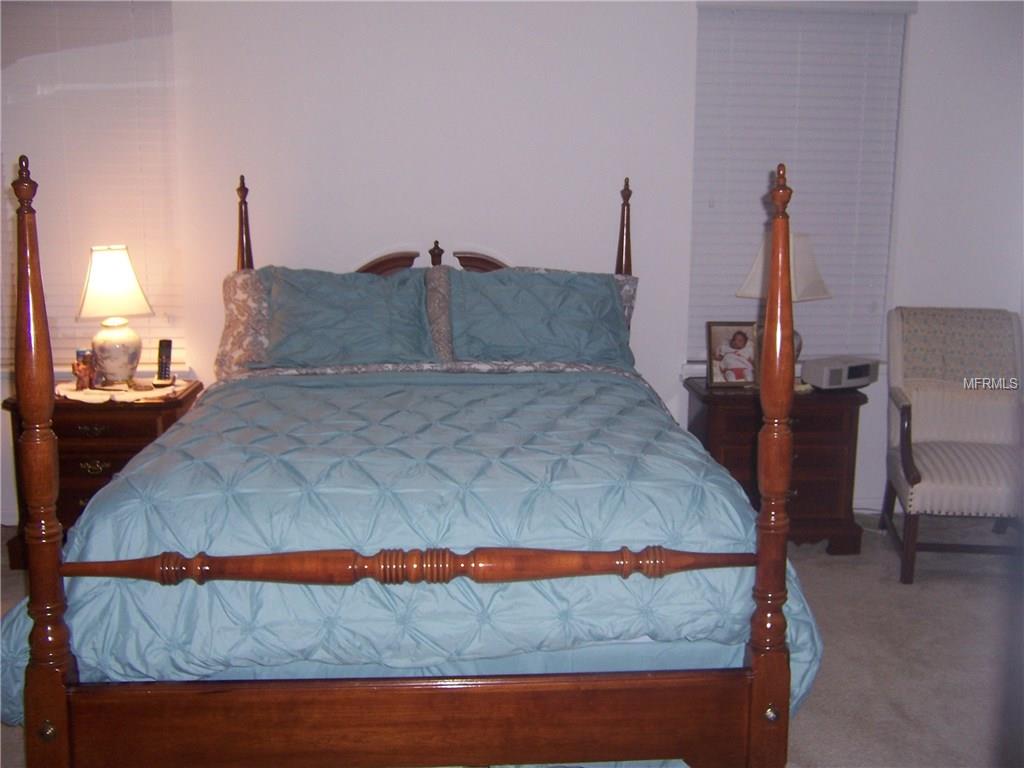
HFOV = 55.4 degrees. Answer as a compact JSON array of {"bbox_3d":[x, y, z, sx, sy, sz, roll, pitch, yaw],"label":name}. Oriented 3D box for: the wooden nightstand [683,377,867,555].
[{"bbox_3d":[1.094,0.340,4.158,0.655,0.655,0.430,0,9,-3],"label":"wooden nightstand"}]

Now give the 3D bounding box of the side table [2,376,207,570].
[{"bbox_3d":[-1.648,0.358,4.003,0.655,0.655,0.430,0,9,-3],"label":"side table"}]

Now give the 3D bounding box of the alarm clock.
[{"bbox_3d":[1.401,-0.046,4.175,0.275,0.100,0.145,-4,10,-22],"label":"alarm clock"}]

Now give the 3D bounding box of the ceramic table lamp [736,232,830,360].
[{"bbox_3d":[1.134,-0.308,4.087,0.275,0.645,0.275,9,13,41],"label":"ceramic table lamp"}]

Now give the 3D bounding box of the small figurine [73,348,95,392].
[{"bbox_3d":[-1.736,-0.059,3.960,0.085,0.165,0.070,-3,10,-18],"label":"small figurine"}]

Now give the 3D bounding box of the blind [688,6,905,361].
[{"bbox_3d":[1.236,-0.852,4.262,0.902,1.523,0.055,0,9,-3],"label":"blind"}]

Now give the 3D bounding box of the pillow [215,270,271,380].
[{"bbox_3d":[-0.788,-0.246,3.946,0.780,0.450,0.180,0,-9,-3],"label":"pillow"}]

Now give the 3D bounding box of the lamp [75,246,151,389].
[{"bbox_3d":[-1.639,-0.281,4.030,0.280,0.575,0.280,-2,10,-11],"label":"lamp"}]

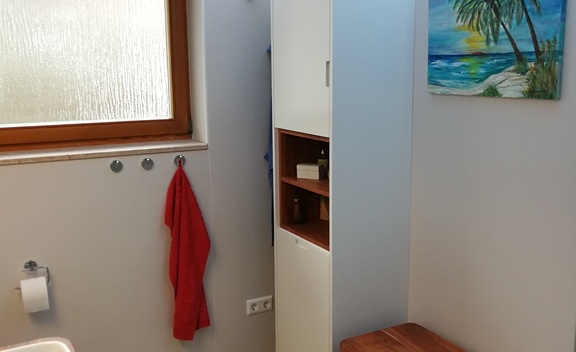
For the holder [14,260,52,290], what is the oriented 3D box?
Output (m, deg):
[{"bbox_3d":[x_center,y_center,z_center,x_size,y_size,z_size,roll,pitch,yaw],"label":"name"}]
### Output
[{"bbox_3d":[-1.099,0.425,2.564,0.141,0.106,0.065,-6,12,-28],"label":"holder"}]

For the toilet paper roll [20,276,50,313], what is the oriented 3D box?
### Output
[{"bbox_3d":[-1.077,0.505,2.555,0.100,0.133,0.110,-6,12,-28],"label":"toilet paper roll"}]

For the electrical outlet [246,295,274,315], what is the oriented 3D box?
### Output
[{"bbox_3d":[-0.143,0.685,3.160,0.152,0.081,0.012,-6,12,-28],"label":"electrical outlet"}]

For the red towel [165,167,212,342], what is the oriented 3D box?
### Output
[{"bbox_3d":[-0.475,0.369,2.883,0.221,0.882,0.085,-6,12,-28],"label":"red towel"}]

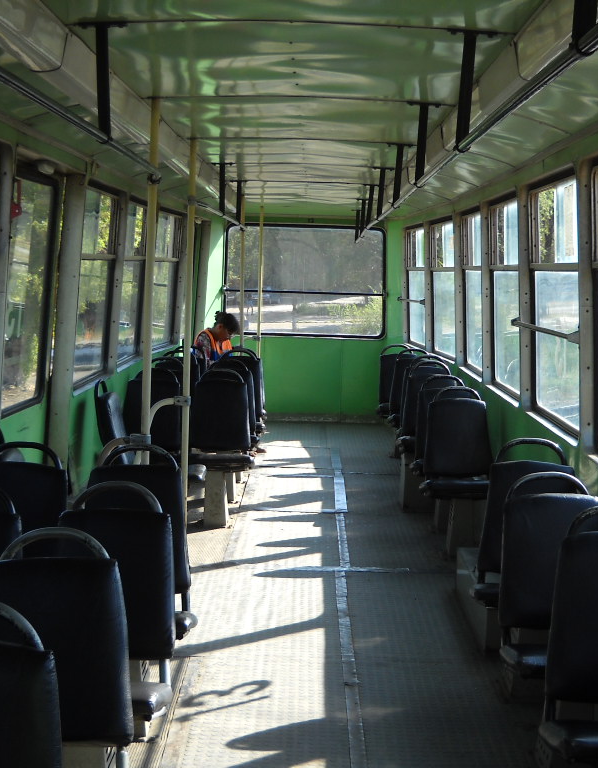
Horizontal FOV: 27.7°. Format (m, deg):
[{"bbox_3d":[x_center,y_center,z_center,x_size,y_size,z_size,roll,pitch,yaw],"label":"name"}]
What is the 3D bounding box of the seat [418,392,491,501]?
[{"bbox_3d":[0.939,0.363,7.020,0.427,0.670,0.513,2,5,0],"label":"seat"}]

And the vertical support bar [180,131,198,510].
[{"bbox_3d":[-0.568,-0.193,6.290,0.034,2.120,0.034,2,5,1],"label":"vertical support bar"}]

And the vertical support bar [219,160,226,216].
[{"bbox_3d":[-0.498,-1.279,7.948,0.037,0.340,0.020,2,5,0],"label":"vertical support bar"}]

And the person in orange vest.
[{"bbox_3d":[-0.632,-0.017,10.258,0.650,1.188,0.450,4,6,24],"label":"person in orange vest"}]

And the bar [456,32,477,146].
[{"bbox_3d":[0.473,-0.833,3.446,0.037,0.319,0.020,2,5,0],"label":"bar"}]

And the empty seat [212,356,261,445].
[{"bbox_3d":[-0.512,0.182,8.441,0.427,0.670,0.513,2,5,0],"label":"empty seat"}]

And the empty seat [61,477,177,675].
[{"bbox_3d":[-0.519,0.572,3.362,0.420,0.660,0.500,2,5,1],"label":"empty seat"}]

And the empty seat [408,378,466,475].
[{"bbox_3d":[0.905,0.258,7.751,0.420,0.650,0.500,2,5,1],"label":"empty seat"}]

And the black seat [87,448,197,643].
[{"bbox_3d":[-0.606,0.574,4.308,0.427,0.670,0.513,2,5,0],"label":"black seat"}]

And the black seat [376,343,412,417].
[{"bbox_3d":[0.889,-0.054,10.805,0.420,0.570,0.480,2,5,1],"label":"black seat"}]

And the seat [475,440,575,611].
[{"bbox_3d":[0.947,0.577,4.787,0.427,0.670,0.513,2,5,0],"label":"seat"}]

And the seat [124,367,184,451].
[{"bbox_3d":[-0.925,0.201,7.553,0.420,0.570,0.480,2,5,1],"label":"seat"}]

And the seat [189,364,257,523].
[{"bbox_3d":[-0.489,0.391,7.571,0.420,0.988,0.500,2,5,1],"label":"seat"}]

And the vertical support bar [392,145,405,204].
[{"bbox_3d":[0.507,-1.067,6.193,0.033,0.299,0.030,5,5,1],"label":"vertical support bar"}]

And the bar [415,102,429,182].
[{"bbox_3d":[0.471,-0.923,4.641,0.033,0.293,0.030,3,5,1],"label":"bar"}]

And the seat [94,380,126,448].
[{"bbox_3d":[-0.797,0.327,6.342,0.550,0.680,0.420,2,5,1],"label":"seat"}]

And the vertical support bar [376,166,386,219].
[{"bbox_3d":[0.561,-1.300,8.308,0.040,0.360,0.035,2,5,1],"label":"vertical support bar"}]

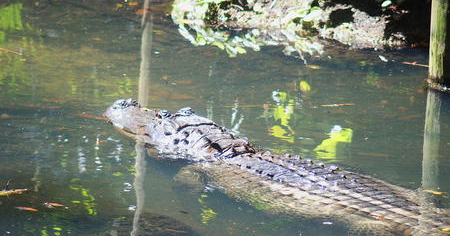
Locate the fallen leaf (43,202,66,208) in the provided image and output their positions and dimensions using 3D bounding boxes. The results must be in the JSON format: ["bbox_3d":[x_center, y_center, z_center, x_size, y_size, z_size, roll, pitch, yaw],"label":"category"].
[{"bbox_3d":[-0.377,0.188,8.614,0.061,0.010,0.021,8,13,37],"label":"fallen leaf"}]

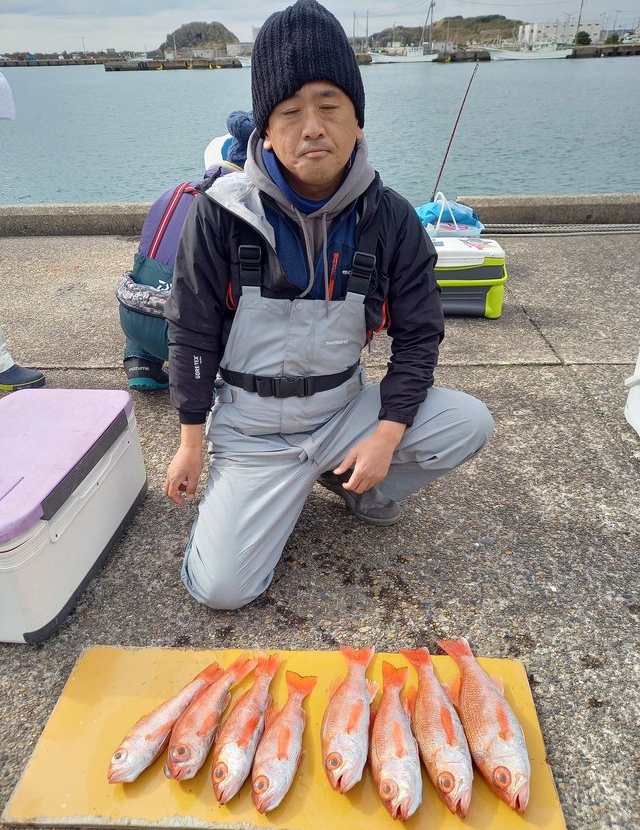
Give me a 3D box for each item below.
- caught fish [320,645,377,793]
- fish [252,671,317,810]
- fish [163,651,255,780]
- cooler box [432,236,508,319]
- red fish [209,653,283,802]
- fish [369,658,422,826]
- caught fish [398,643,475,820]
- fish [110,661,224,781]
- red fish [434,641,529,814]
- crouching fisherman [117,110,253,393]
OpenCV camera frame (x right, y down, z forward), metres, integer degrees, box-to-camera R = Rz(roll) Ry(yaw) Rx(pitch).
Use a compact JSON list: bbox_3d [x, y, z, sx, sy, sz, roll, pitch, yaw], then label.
[{"bbox_3d":[0.053,0.546,1.154,0.086,0.051,0.307,3,31,7],"label":"caught fish"},{"bbox_3d":[-0.066,0.575,1.114,0.074,0.045,0.273,5,31,11],"label":"fish"},{"bbox_3d":[-0.206,0.548,1.162,0.077,0.046,0.281,11,32,19],"label":"fish"},{"bbox_3d":[0.626,-0.666,2.987,0.500,0.320,0.300,-1,30,0],"label":"cooler box"},{"bbox_3d":[-0.134,0.556,1.141,0.070,0.051,0.312,5,31,9],"label":"red fish"},{"bbox_3d":[0.136,0.569,1.115,0.084,0.050,0.303,2,30,4],"label":"fish"},{"bbox_3d":[0.220,0.555,1.130,0.094,0.056,0.336,-3,30,-4],"label":"caught fish"},{"bbox_3d":[-0.275,0.560,1.142,0.074,0.047,0.284,17,35,27],"label":"fish"},{"bbox_3d":[0.313,0.545,1.143,0.113,0.059,0.354,-4,31,-6],"label":"red fish"},{"bbox_3d":[-0.389,-0.616,2.301,0.680,0.950,0.520,-16,34,-24],"label":"crouching fisherman"}]

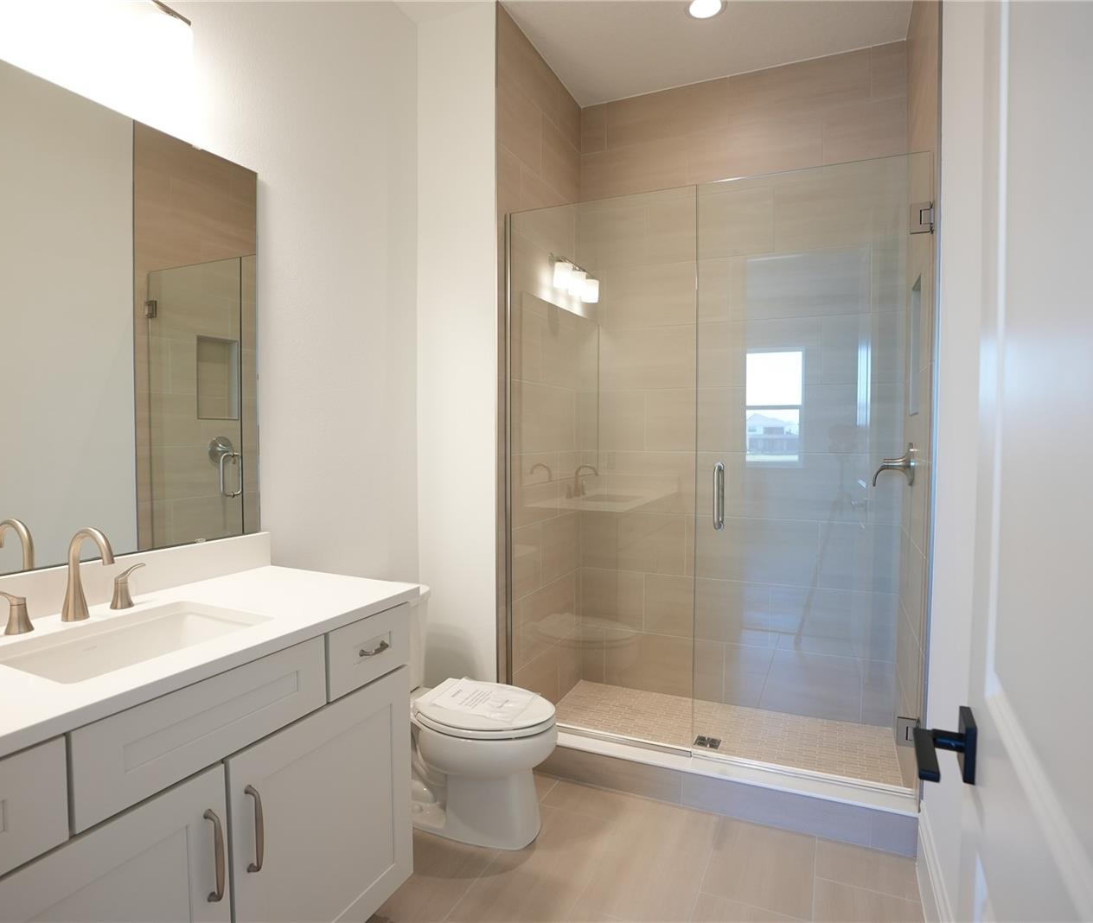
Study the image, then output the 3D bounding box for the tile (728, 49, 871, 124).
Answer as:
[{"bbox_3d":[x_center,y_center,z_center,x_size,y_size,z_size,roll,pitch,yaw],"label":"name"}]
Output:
[{"bbox_3d":[1.144,-1.703,2.809,0.598,0.246,0.015,1,3,24],"label":"tile"}]

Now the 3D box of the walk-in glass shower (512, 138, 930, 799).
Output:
[{"bbox_3d":[0.694,0.046,2.621,1.479,2.106,0.829,1,3,24],"label":"walk-in glass shower"}]

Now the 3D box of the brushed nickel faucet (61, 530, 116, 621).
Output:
[{"bbox_3d":[-0.991,0.246,1.335,0.162,0.202,0.051,1,3,24],"label":"brushed nickel faucet"}]

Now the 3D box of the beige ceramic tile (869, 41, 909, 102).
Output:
[{"bbox_3d":[1.478,-1.697,2.659,0.135,0.246,0.015,1,3,24],"label":"beige ceramic tile"}]

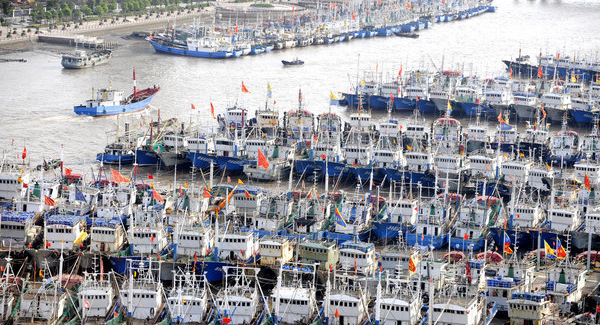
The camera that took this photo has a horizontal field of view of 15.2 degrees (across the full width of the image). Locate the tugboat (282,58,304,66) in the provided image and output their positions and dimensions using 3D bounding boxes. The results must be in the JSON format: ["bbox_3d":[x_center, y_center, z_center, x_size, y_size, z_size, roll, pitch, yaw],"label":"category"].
[{"bbox_3d":[-2.080,-32.420,720.960,6.500,2.000,2.000,-2,9,-15],"label":"tugboat"}]

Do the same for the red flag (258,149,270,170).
[{"bbox_3d":[-6.790,-0.570,430.000,2.300,3.700,0.500,-2,9,-10],"label":"red flag"}]

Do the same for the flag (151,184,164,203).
[{"bbox_3d":[-26.940,5.860,425.000,2.600,3.600,0.500,-2,9,-10],"label":"flag"}]

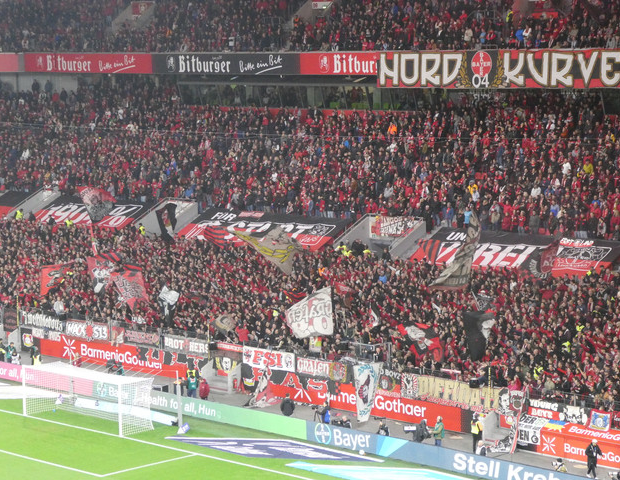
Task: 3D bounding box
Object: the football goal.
[{"bbox_3d":[-10.841,7.637,81.038,7.560,2.550,2.150,5,8,44],"label":"football goal"}]

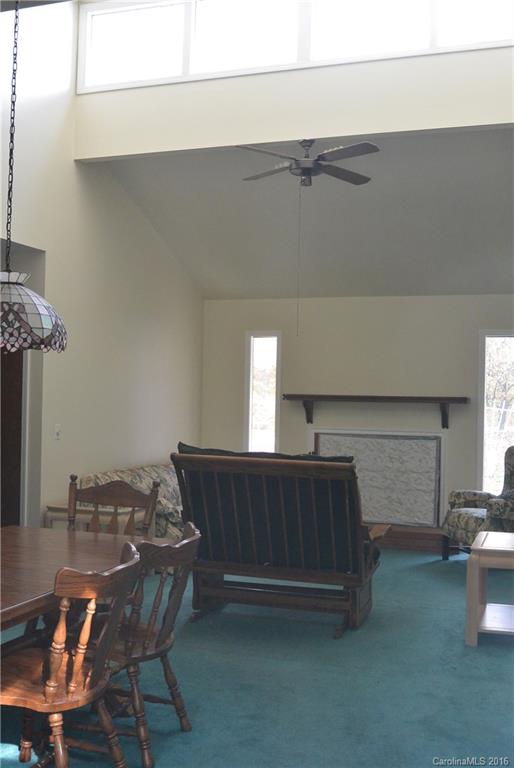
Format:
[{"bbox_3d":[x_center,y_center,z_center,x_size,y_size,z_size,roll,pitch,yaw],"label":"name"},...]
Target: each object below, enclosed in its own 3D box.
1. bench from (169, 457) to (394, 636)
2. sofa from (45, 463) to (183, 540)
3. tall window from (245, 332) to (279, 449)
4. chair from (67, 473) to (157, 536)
[{"bbox_3d":[0.149,0.993,5.624,1.250,1.040,0.840,1,-1,19],"label":"bench"},{"bbox_3d":[-0.679,1.130,7.665,0.850,0.780,2.000,1,-1,19],"label":"sofa"},{"bbox_3d":[0.059,0.282,9.002,0.390,1.640,0.100,1,-1,19],"label":"tall window"},{"bbox_3d":[-0.845,0.973,4.162,0.520,1.000,0.540,1,-1,25],"label":"chair"}]

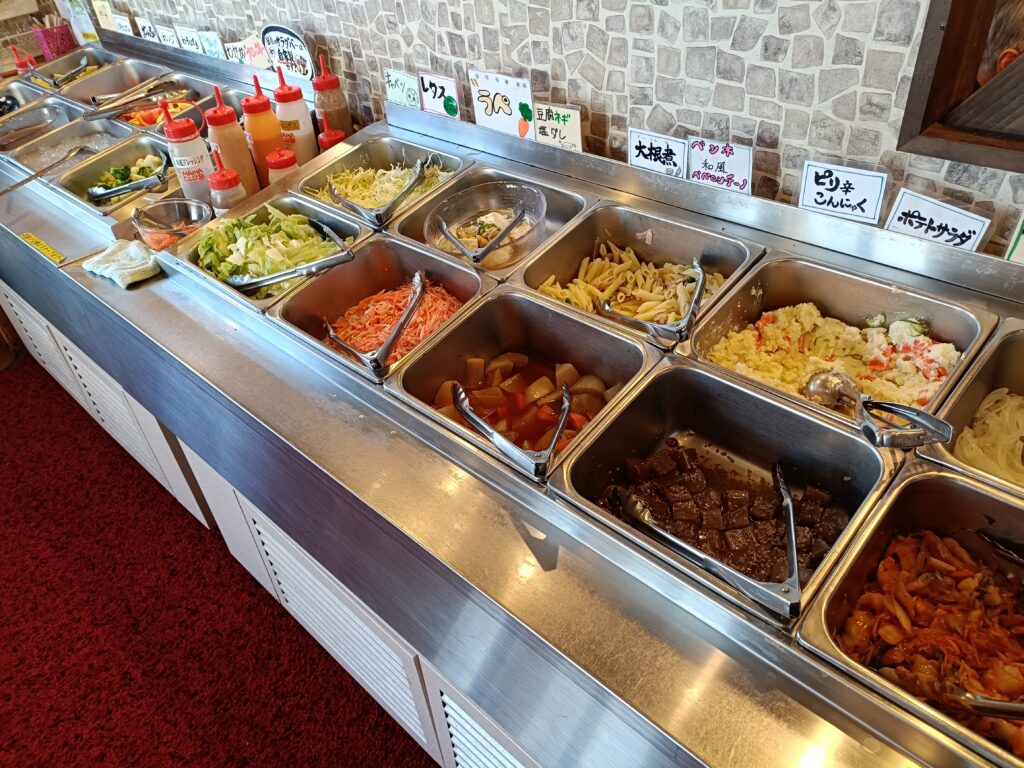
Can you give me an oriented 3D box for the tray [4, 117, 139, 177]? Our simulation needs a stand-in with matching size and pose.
[{"bbox_3d":[-1.232,-0.630,2.112,0.325,0.102,0.265,27,58,35],"label":"tray"}]

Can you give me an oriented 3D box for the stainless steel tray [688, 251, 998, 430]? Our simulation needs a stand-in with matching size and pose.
[{"bbox_3d":[0.444,-0.030,1.048,0.325,0.102,0.265,27,58,35],"label":"stainless steel tray"}]

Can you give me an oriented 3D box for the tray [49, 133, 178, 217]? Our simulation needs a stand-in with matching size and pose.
[{"bbox_3d":[-0.955,-0.500,1.873,0.327,0.100,0.266,28,58,35],"label":"tray"}]

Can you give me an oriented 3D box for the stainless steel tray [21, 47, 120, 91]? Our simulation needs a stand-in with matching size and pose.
[{"bbox_3d":[-1.493,-1.039,2.548,0.327,0.100,0.266,28,58,35],"label":"stainless steel tray"}]

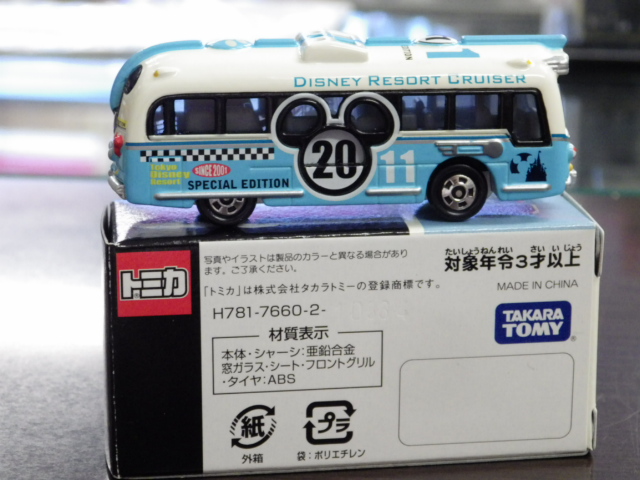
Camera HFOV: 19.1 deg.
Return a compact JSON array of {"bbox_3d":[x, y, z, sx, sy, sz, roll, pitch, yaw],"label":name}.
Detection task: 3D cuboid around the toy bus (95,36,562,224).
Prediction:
[{"bbox_3d":[0.003,-0.020,0.322,0.078,0.030,0.025,-1,14,-5],"label":"toy bus"}]

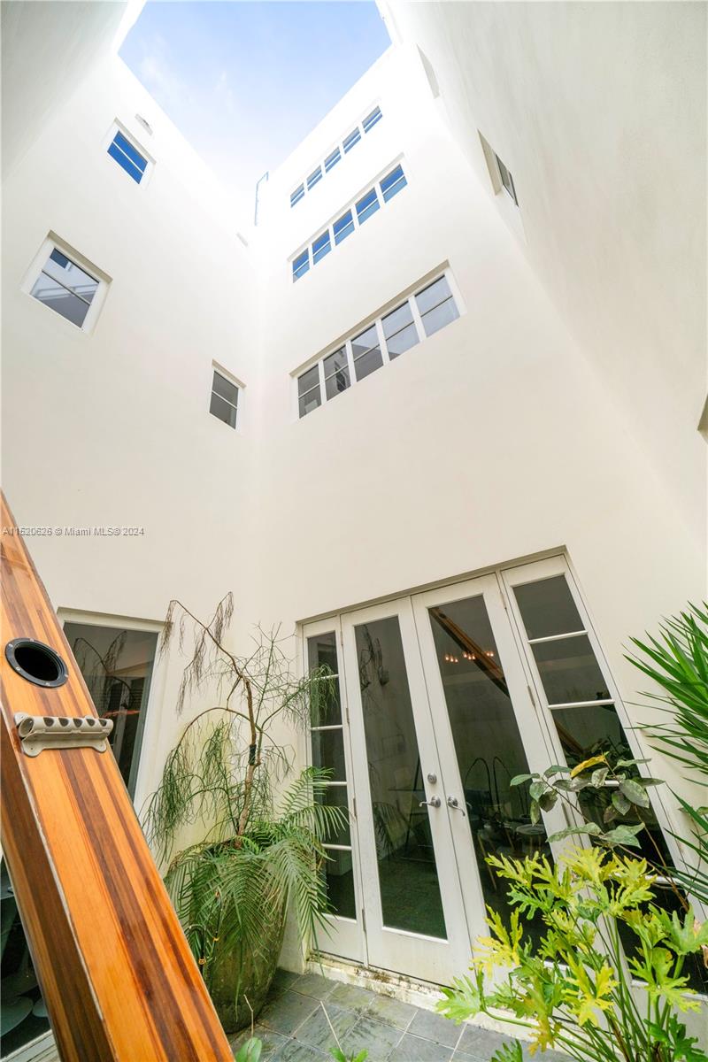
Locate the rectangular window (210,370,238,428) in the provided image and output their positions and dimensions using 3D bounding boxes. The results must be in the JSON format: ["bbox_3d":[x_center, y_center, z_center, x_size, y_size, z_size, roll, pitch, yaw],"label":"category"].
[{"bbox_3d":[-1.900,-1.934,5.221,0.080,0.860,0.450,-22,-31,28],"label":"rectangular window"}]

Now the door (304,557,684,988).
[{"bbox_3d":[0.616,1.670,2.638,2.540,2.460,0.110,-22,-31,28],"label":"door"}]

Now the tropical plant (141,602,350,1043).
[{"bbox_3d":[-0.801,1.776,2.821,1.300,2.840,1.050,-22,-31,28],"label":"tropical plant"}]

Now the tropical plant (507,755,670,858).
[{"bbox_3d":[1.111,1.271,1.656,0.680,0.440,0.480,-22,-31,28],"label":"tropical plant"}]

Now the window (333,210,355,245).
[{"bbox_3d":[-0.183,-5.389,6.288,0.420,0.750,0.080,-22,-31,28],"label":"window"}]

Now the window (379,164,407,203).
[{"bbox_3d":[0.645,-5.705,5.814,0.420,0.750,0.080,-22,-31,28],"label":"window"}]

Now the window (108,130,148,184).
[{"bbox_3d":[-3.313,-5.504,5.219,0.080,0.780,0.440,-22,-31,28],"label":"window"}]

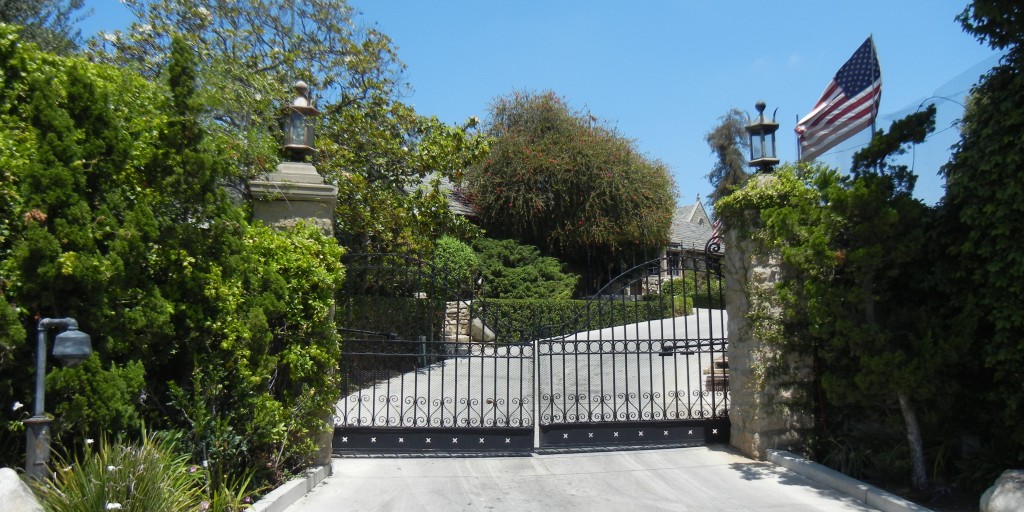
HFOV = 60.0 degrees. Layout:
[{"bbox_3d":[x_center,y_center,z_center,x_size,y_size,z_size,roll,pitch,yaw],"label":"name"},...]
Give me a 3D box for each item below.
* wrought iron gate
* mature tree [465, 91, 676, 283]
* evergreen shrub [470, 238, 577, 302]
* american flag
[{"bbox_3d":[0.306,1.040,10.030,4.630,2.300,0.180,1,-5,-11],"label":"wrought iron gate"},{"bbox_3d":[1.912,-2.010,29.000,6.600,6.200,6.300,0,-5,0],"label":"mature tree"},{"bbox_3d":[0.327,0.400,21.500,2.450,1.600,2.200,0,-5,0],"label":"evergreen shrub"},{"bbox_3d":[4.341,-2.081,11.800,1.120,1.600,0.500,-1,-5,14],"label":"american flag"}]

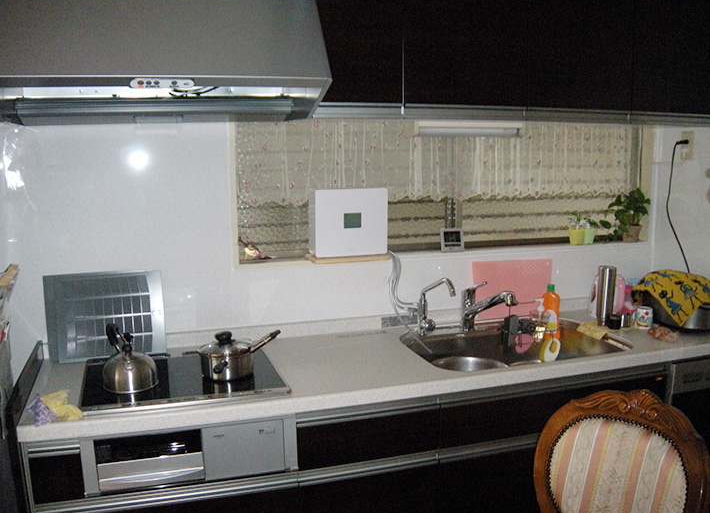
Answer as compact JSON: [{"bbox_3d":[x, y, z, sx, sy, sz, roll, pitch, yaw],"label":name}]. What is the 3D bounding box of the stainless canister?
[{"bbox_3d":[1.003,0.157,2.871,0.069,0.240,0.069,-3,8,-18],"label":"stainless canister"}]

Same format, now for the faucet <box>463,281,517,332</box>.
[{"bbox_3d":[0.512,0.202,2.753,0.059,0.203,0.267,-7,10,-40],"label":"faucet"}]

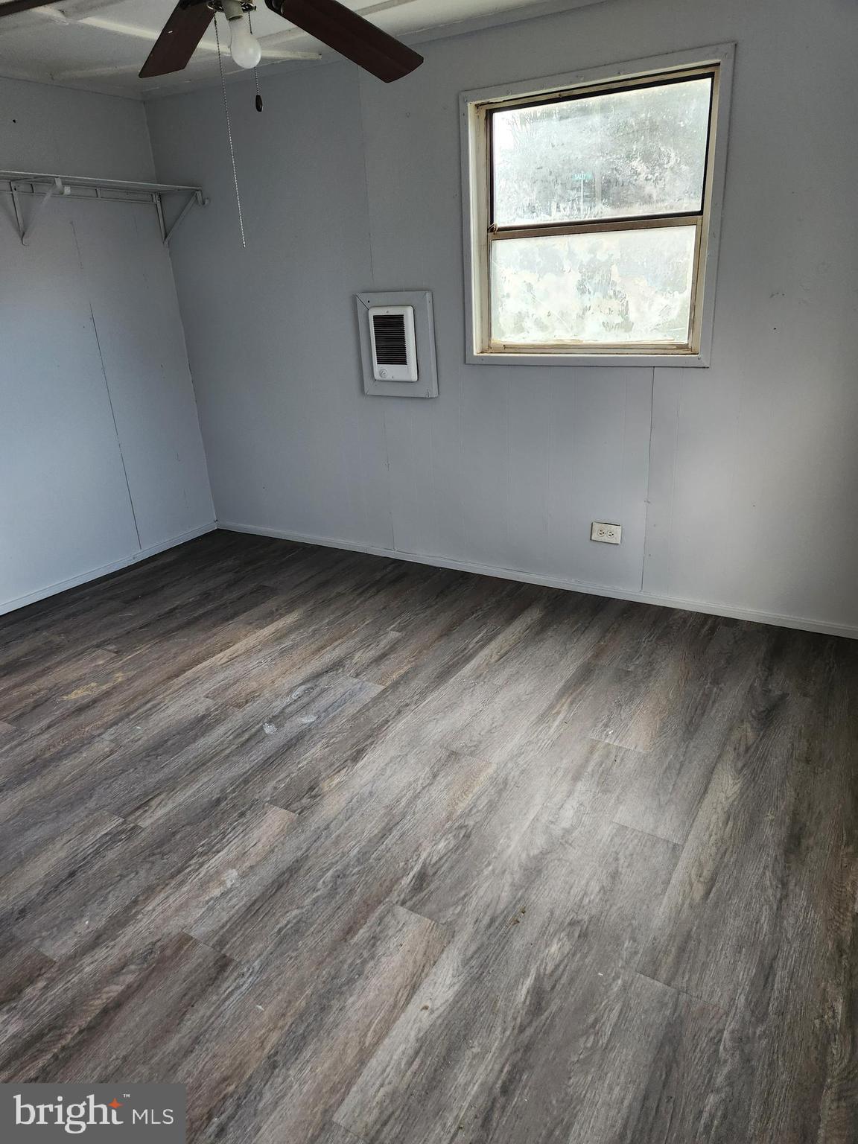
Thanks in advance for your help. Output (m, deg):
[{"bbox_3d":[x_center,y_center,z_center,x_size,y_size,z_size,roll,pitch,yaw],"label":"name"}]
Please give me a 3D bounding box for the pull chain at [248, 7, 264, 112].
[{"bbox_3d":[-0.364,-1.074,1.599,0.014,0.184,0.014,10,25,29],"label":"pull chain"}]

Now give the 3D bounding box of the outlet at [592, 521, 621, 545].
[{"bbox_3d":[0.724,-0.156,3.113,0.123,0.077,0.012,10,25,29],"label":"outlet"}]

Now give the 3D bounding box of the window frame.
[{"bbox_3d":[0.573,-1.260,2.782,0.971,0.971,0.100,10,25,29],"label":"window frame"}]

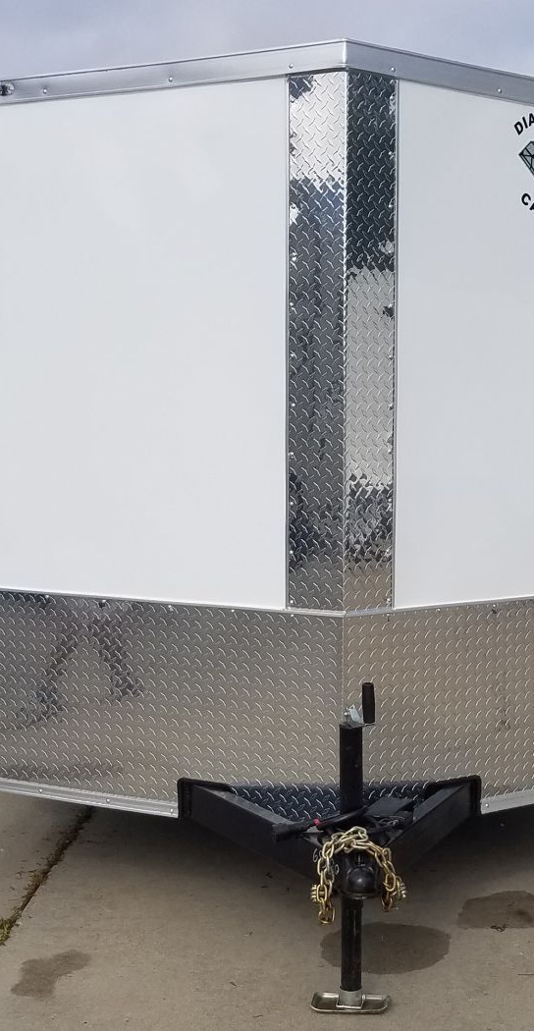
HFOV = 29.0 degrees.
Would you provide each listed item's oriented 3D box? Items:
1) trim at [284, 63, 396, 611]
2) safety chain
[{"bbox_3d":[0.198,-0.434,2.673,0.287,1.377,0.064,0,5,-4],"label":"trim"},{"bbox_3d":[0.207,0.820,2.360,0.205,0.205,0.150,0,5,-4],"label":"safety chain"}]

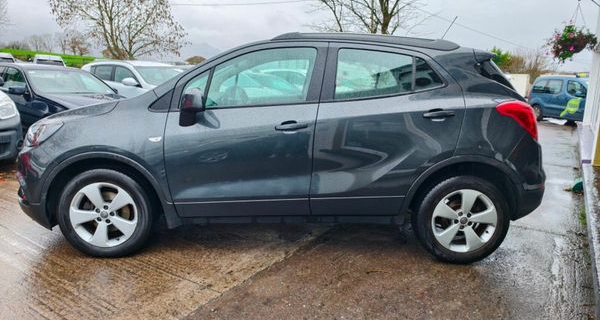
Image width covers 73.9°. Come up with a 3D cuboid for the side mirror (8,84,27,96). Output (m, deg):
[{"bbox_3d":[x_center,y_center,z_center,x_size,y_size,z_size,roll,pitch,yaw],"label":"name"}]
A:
[{"bbox_3d":[-4.582,-1.143,6.467,0.130,0.160,0.230,8,13,31],"label":"side mirror"}]

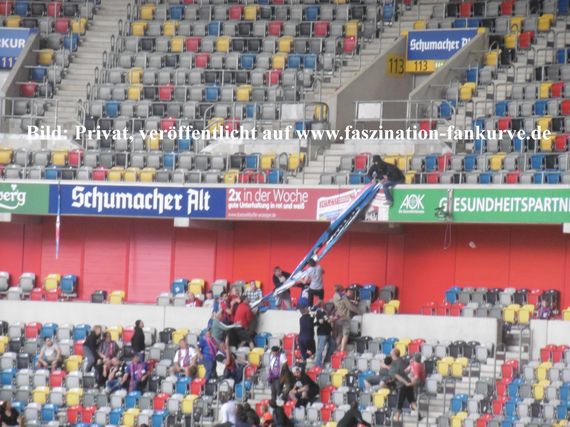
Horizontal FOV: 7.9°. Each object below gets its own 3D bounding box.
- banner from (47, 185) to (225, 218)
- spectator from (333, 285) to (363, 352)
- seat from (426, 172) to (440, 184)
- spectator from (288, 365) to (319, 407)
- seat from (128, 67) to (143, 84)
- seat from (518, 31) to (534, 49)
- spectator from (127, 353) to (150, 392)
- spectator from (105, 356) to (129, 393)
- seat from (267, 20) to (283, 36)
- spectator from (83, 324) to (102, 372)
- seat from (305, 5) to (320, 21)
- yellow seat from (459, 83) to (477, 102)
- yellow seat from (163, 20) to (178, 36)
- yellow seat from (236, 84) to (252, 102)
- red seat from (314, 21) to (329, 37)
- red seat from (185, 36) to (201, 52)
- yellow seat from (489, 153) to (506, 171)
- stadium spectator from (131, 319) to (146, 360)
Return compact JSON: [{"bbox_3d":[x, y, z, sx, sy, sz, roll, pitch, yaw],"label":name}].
[{"bbox_3d":[-3.950,-0.313,110.200,5.900,0.830,0.080,1,-2,34],"label":"banner"},{"bbox_3d":[1.562,2.692,104.500,0.600,1.750,0.550,4,-2,-40],"label":"spectator"},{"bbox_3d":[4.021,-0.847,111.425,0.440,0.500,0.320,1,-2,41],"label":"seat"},{"bbox_3d":[0.486,4.314,102.600,0.700,1.150,0.800,2,-2,22],"label":"spectator"},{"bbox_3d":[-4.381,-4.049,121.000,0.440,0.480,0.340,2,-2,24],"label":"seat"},{"bbox_3d":[6.573,-4.736,112.000,0.420,0.480,0.300,2,3,41],"label":"seat"},{"bbox_3d":[-3.774,4.225,106.000,0.620,1.250,0.750,2,-2,22],"label":"spectator"},{"bbox_3d":[-4.341,4.276,106.000,0.580,1.200,0.800,1,3,35],"label":"spectator"},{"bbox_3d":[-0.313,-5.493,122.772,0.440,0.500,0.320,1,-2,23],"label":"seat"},{"bbox_3d":[-5.025,3.638,107.700,0.700,1.500,0.520,1,-2,30],"label":"spectator"},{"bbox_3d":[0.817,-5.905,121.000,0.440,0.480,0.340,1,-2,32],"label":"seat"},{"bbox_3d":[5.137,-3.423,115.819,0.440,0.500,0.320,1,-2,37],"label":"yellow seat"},{"bbox_3d":[-3.341,-5.413,120.600,0.440,0.480,0.320,1,-2,28],"label":"yellow seat"},{"bbox_3d":[-1.149,-3.403,116.700,0.440,0.480,0.320,1,-2,29],"label":"yellow seat"},{"bbox_3d":[1.029,-5.215,116.000,0.420,0.480,0.300,1,2,32],"label":"red seat"},{"bbox_3d":[-2.689,-4.903,119.600,0.440,0.480,0.320,1,-2,28],"label":"red seat"},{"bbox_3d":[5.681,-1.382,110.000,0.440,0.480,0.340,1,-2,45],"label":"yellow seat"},{"bbox_3d":[-3.809,3.614,107.000,0.420,1.750,0.500,3,-2,-5],"label":"stadium spectator"}]

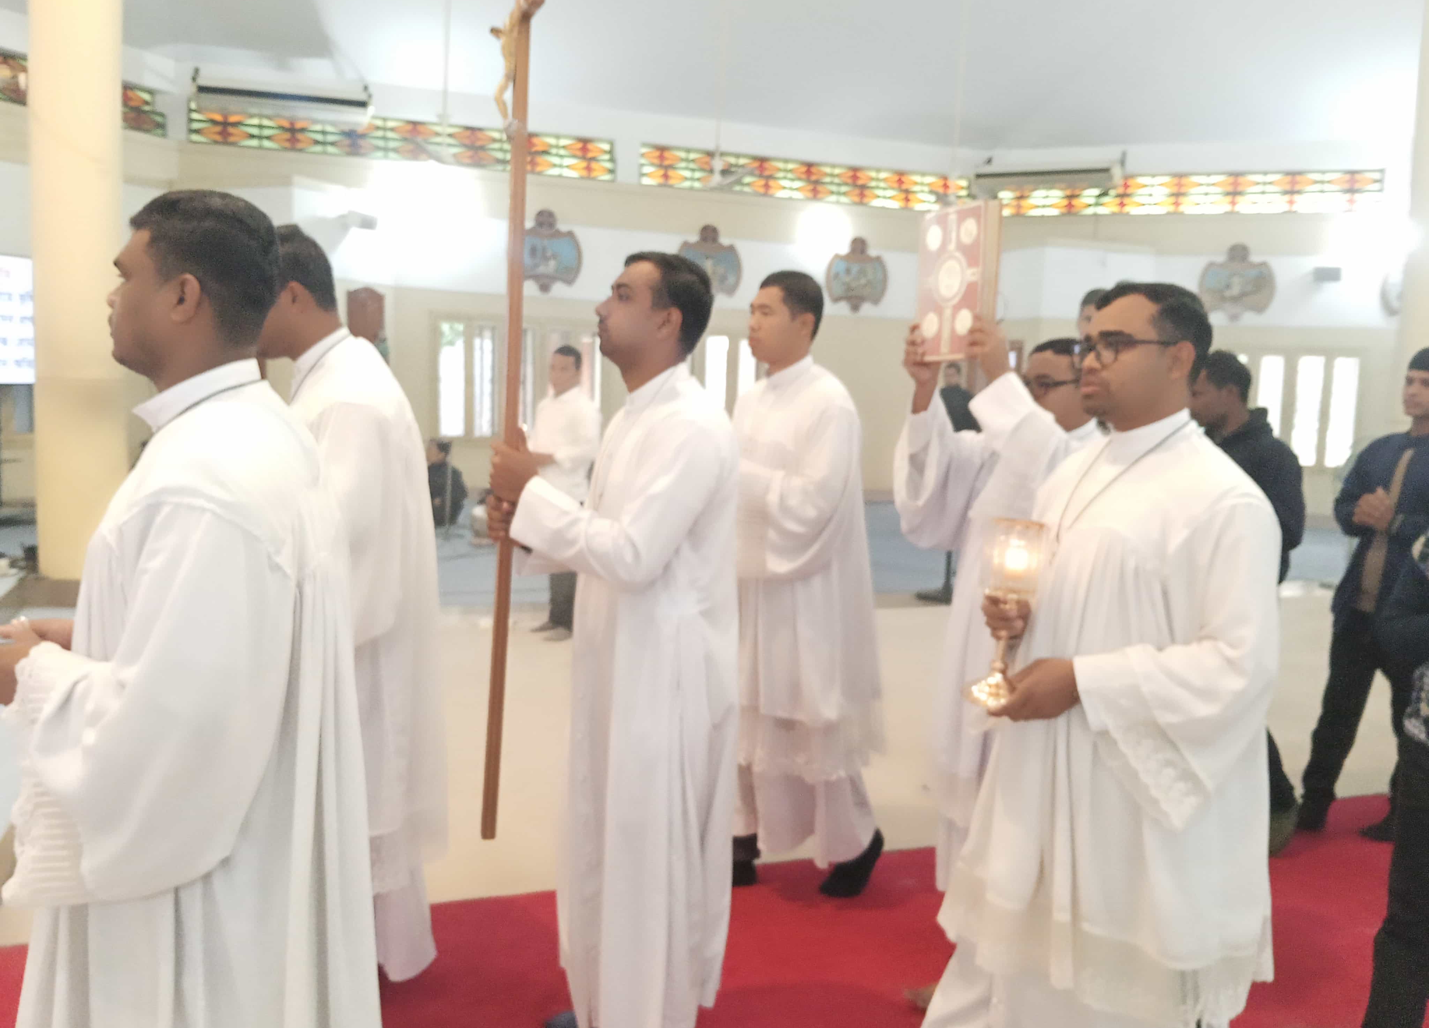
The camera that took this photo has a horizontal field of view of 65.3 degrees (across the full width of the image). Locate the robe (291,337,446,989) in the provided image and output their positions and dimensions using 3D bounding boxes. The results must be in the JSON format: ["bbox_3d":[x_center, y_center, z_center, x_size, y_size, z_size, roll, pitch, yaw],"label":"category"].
[{"bbox_3d":[-0.828,0.306,2.420,0.520,1.410,0.570,1,4,-13],"label":"robe"}]

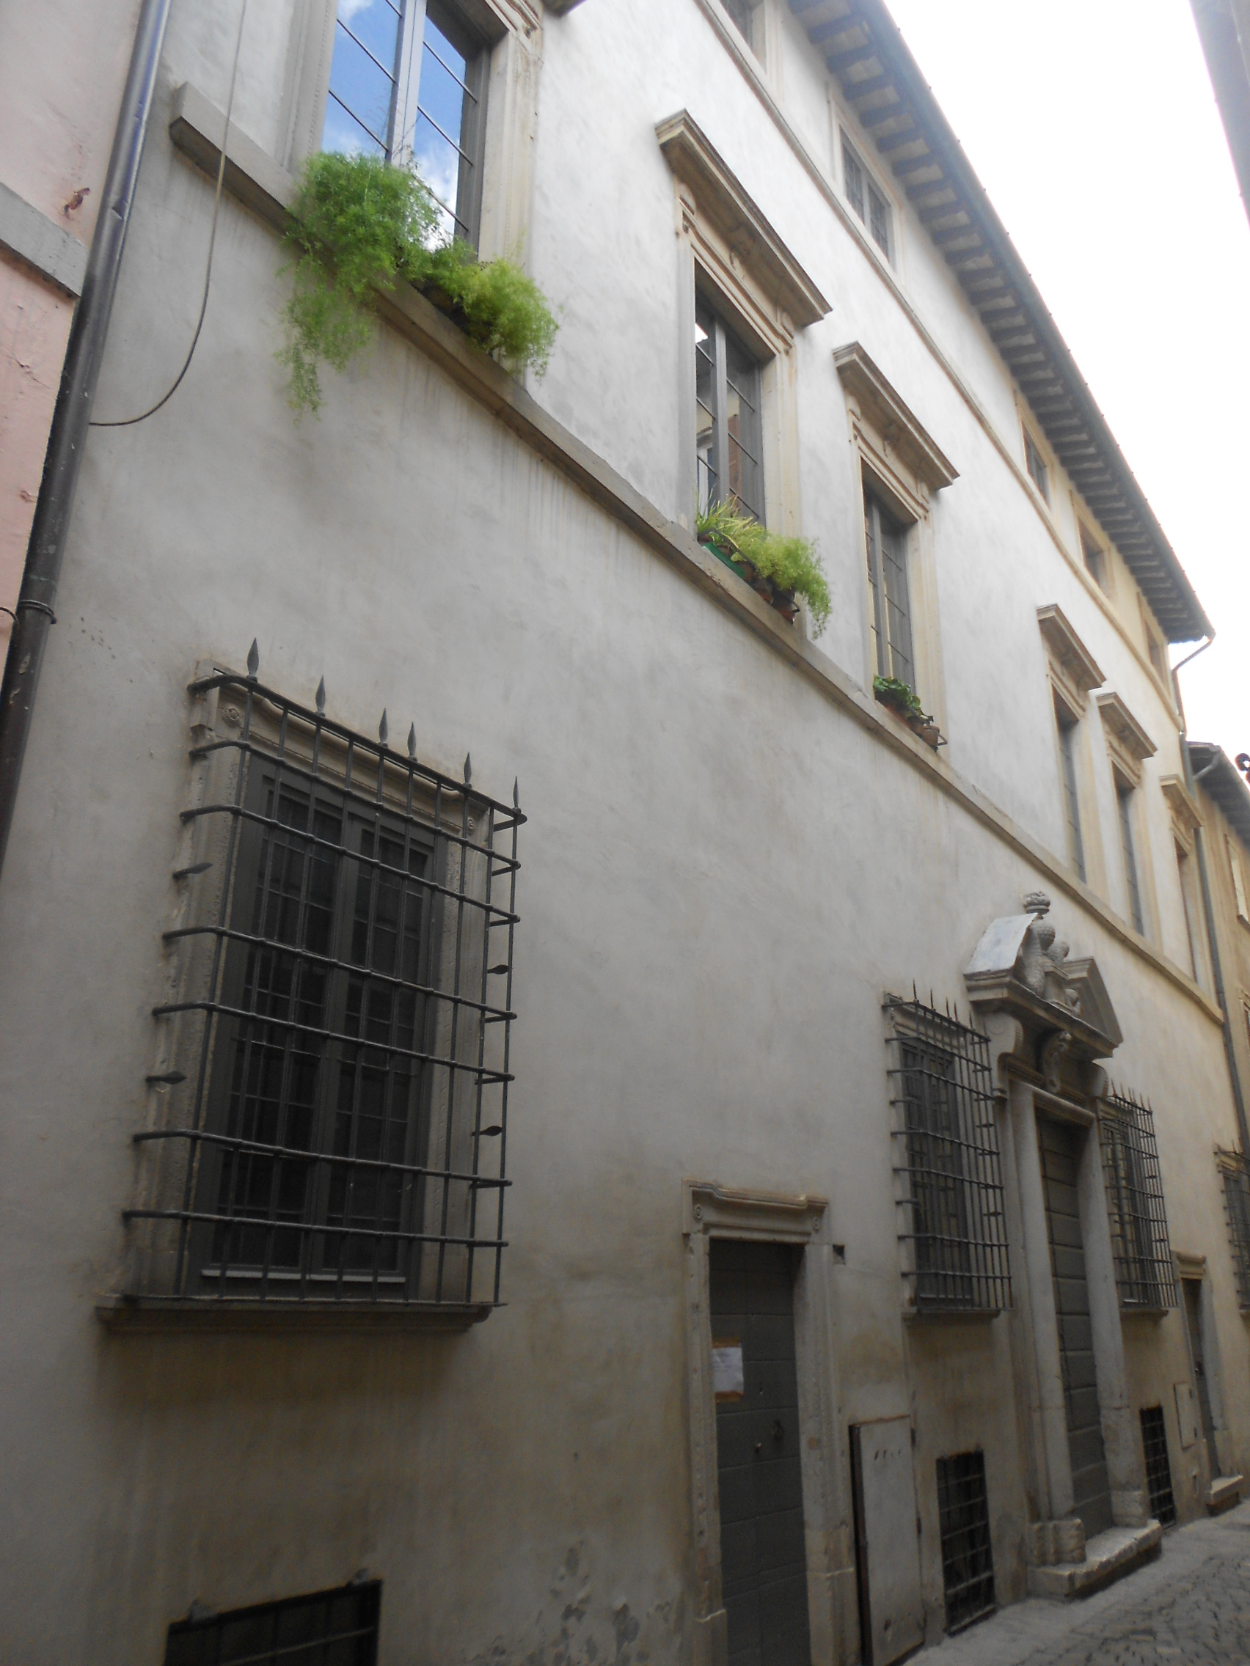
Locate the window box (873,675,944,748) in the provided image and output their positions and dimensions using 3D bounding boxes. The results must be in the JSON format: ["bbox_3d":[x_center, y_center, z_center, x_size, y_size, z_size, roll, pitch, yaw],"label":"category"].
[{"bbox_3d":[2.042,-0.864,9.120,0.218,0.421,1.123,-14,-25,33],"label":"window box"}]

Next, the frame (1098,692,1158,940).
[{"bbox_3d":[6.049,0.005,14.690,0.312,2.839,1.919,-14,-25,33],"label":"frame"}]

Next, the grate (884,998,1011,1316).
[{"bbox_3d":[2.119,2.089,8.142,0.240,1.888,1.296,-14,-25,33],"label":"grate"}]

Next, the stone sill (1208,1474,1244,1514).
[{"bbox_3d":[5.938,6.618,12.503,0.198,0.198,1.408,-14,-25,33],"label":"stone sill"}]

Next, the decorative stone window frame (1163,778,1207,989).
[{"bbox_3d":[8.030,0.795,17.667,0.288,2.944,1.536,-14,-25,33],"label":"decorative stone window frame"}]

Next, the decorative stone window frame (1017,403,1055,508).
[{"bbox_3d":[5.057,-4.469,15.319,0.128,1.040,1.248,-14,-25,33],"label":"decorative stone window frame"}]

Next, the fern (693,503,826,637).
[{"bbox_3d":[0.846,-1.619,7.651,0.320,0.464,1.152,-14,-25,33],"label":"fern"}]

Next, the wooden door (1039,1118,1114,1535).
[{"bbox_3d":[3.237,3.532,9.211,0.094,2.914,1.186,-14,-25,33],"label":"wooden door"}]

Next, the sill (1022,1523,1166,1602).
[{"bbox_3d":[3.194,4.922,8.488,0.343,0.162,2.200,-14,-25,33],"label":"sill"}]

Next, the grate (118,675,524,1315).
[{"bbox_3d":[-0.885,0.541,4.144,0.266,1.898,1.334,-14,-25,33],"label":"grate"}]

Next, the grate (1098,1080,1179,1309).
[{"bbox_3d":[4.576,3.292,11.240,0.206,1.888,1.342,-14,-25,33],"label":"grate"}]

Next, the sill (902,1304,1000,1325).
[{"bbox_3d":[2.065,3.034,7.854,0.128,0.096,1.424,-14,-25,33],"label":"sill"}]

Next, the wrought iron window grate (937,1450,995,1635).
[{"bbox_3d":[2.004,4.196,7.470,0.080,0.864,0.774,-14,-25,33],"label":"wrought iron window grate"}]

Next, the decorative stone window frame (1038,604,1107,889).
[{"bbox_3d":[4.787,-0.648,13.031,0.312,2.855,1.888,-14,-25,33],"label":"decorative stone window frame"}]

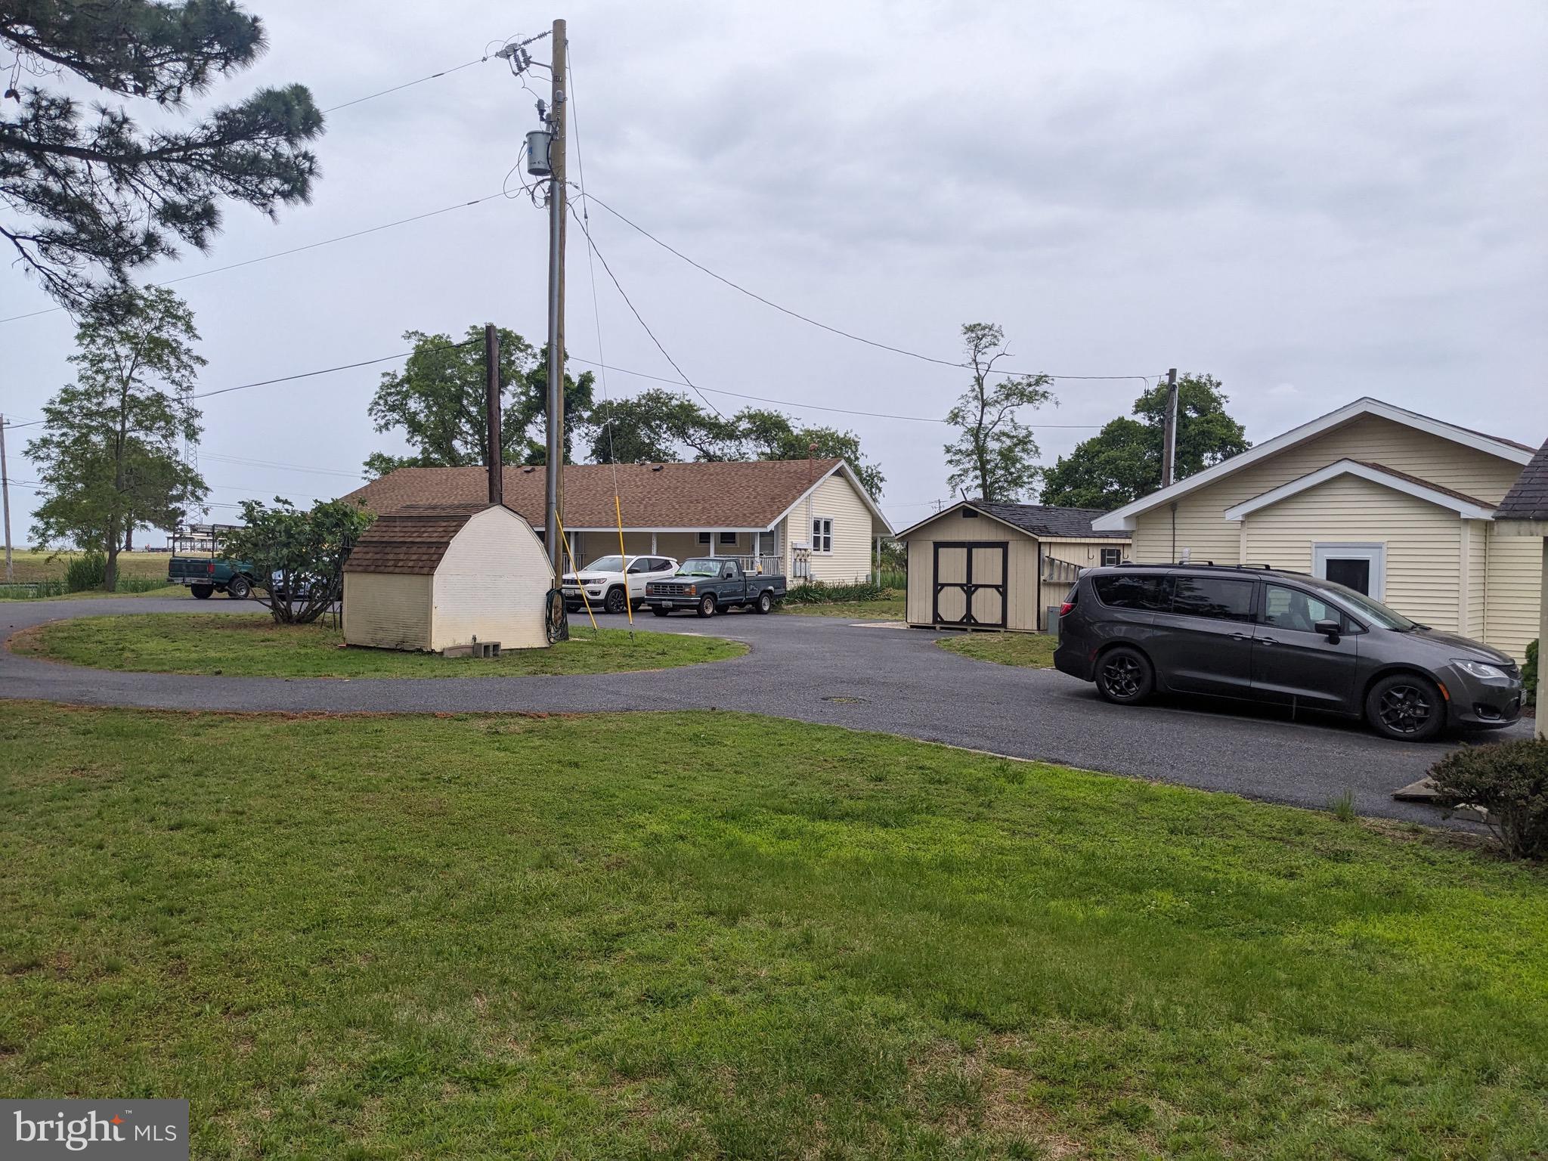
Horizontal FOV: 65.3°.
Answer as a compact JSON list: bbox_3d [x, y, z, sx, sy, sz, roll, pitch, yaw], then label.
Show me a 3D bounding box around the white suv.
[{"bbox_3d":[-4.500,0.090,35.600,1.850,1.640,4.400,1,1,30],"label":"white suv"}]

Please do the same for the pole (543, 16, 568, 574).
[{"bbox_3d":[-4.098,-4.693,22.914,0.340,11.700,0.340,1,1,0],"label":"pole"}]

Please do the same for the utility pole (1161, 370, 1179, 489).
[{"bbox_3d":[11.060,-2.443,33.956,0.270,7.150,0.270,2,1,0],"label":"utility pole"}]

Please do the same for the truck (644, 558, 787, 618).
[{"bbox_3d":[-1.553,0.153,33.614,1.720,1.630,4.580,1,1,31],"label":"truck"}]

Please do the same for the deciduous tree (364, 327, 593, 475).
[{"bbox_3d":[-15.872,-6.719,64.885,12.260,13.730,11.000,0,1,-14],"label":"deciduous tree"}]

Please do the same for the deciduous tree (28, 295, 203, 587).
[{"bbox_3d":[-26.387,-5.659,48.403,6.480,12.220,6.400,0,1,-29],"label":"deciduous tree"}]

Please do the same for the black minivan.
[{"bbox_3d":[6.000,0.718,14.480,5.170,1.770,2.050,5,3,38],"label":"black minivan"}]

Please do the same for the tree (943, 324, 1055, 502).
[{"bbox_3d":[10.313,-5.525,54.901,5.080,12.260,5.000,1,1,11],"label":"tree"}]

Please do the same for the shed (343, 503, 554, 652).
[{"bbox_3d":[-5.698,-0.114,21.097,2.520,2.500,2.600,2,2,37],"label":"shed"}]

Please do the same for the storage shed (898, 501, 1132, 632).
[{"bbox_3d":[6.493,-0.330,29.403,6.000,2.920,3.900,0,2,-45],"label":"storage shed"}]

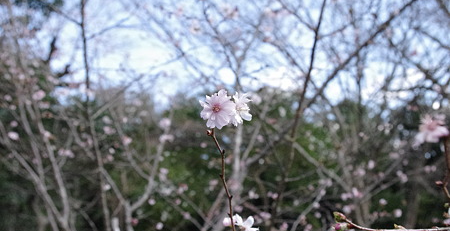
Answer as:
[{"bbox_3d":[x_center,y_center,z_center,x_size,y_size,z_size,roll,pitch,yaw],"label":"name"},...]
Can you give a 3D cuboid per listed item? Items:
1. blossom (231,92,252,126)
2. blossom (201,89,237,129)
[{"bbox_3d":[0.015,-0.006,0.423,0.020,0.033,0.033,2,-3,29],"label":"blossom"},{"bbox_3d":[-0.006,-0.006,0.415,0.034,0.037,0.018,0,3,0],"label":"blossom"}]

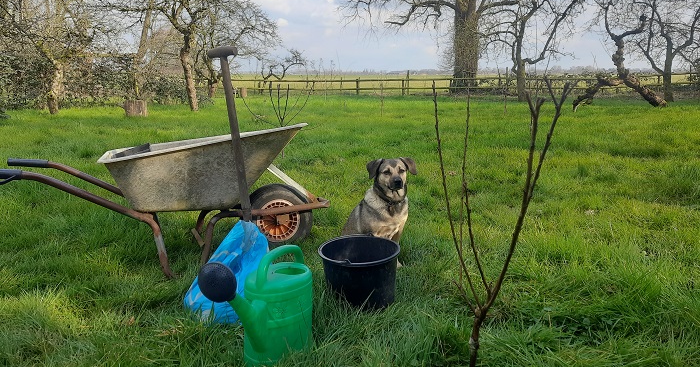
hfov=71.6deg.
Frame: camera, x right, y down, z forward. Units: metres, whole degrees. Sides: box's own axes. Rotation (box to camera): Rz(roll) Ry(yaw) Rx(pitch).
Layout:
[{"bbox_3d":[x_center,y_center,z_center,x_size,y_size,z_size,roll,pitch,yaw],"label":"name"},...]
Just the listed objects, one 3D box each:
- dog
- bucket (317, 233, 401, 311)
[{"bbox_3d":[0.125,0.141,2.492,0.280,0.590,0.500,-9,15,-34],"label":"dog"},{"bbox_3d":[0.038,0.396,2.068,0.340,0.250,0.340,0,13,0],"label":"bucket"}]

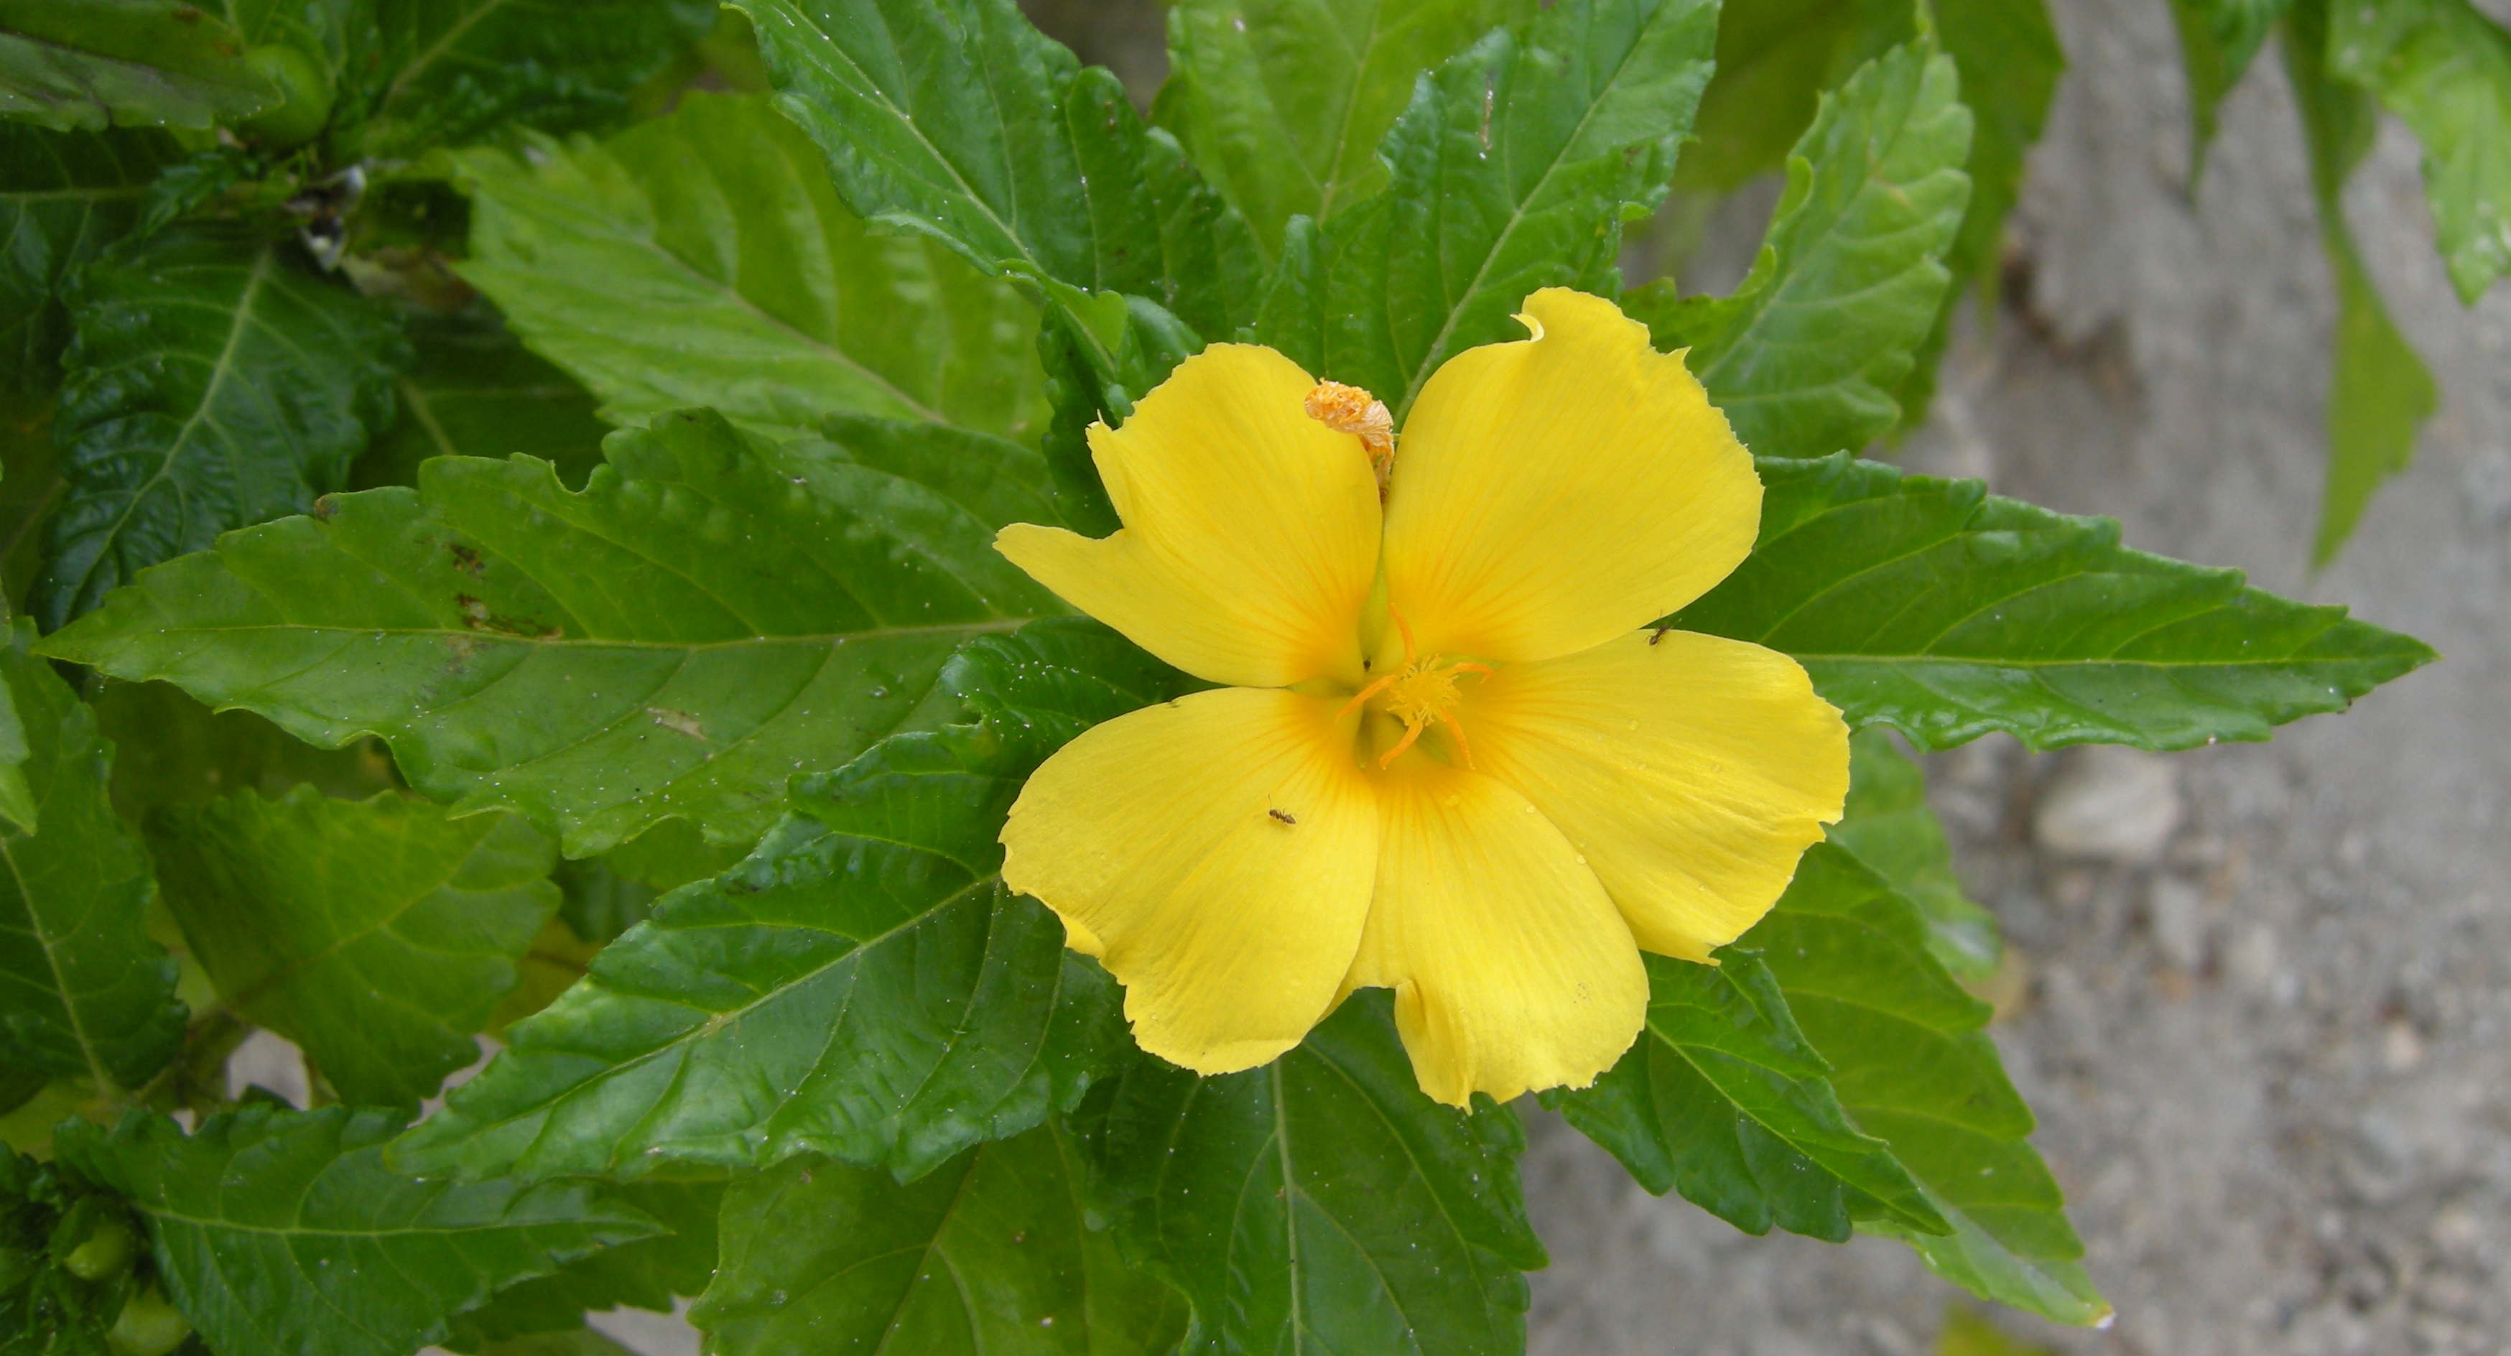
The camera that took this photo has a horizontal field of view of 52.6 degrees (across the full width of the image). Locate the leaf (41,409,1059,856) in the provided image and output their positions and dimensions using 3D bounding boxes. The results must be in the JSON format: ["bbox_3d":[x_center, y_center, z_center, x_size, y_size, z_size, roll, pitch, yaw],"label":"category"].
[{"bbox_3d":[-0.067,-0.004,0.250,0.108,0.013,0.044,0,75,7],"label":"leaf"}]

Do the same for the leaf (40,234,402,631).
[{"bbox_3d":[-0.126,-0.030,0.310,0.037,0.012,0.050,34,87,16],"label":"leaf"}]

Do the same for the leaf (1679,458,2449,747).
[{"bbox_3d":[0.066,-0.006,0.233,0.083,0.012,0.028,2,75,-5],"label":"leaf"}]

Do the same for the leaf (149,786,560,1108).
[{"bbox_3d":[-0.108,0.032,0.310,0.053,0.011,0.042,-32,75,-9],"label":"leaf"}]

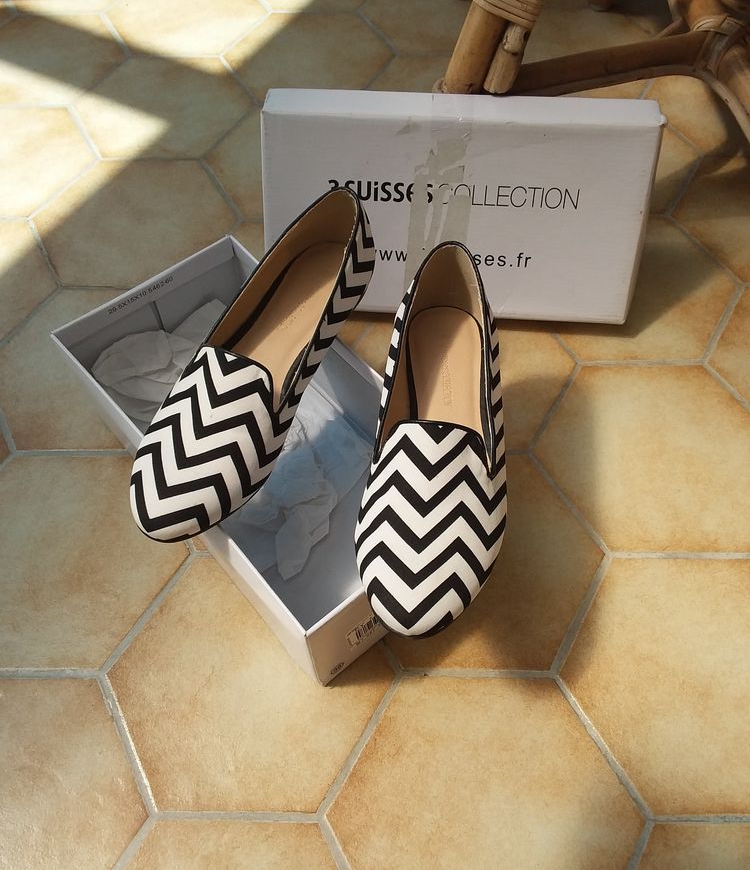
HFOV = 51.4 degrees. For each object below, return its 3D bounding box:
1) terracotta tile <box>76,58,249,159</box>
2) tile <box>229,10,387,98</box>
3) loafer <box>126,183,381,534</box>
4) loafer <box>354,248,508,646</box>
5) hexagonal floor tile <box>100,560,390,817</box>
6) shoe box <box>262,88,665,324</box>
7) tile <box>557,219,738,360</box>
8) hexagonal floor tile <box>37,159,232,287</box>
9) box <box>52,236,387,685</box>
[{"bbox_3d":[-0.242,-0.374,0.896,0.208,0.010,0.178,0,59,1],"label":"terracotta tile"},{"bbox_3d":[-0.080,-0.453,0.940,0.208,0.010,0.178,0,59,1],"label":"tile"},{"bbox_3d":[-0.075,-0.050,0.521,0.091,0.071,0.262,23,67,14],"label":"loafer"},{"bbox_3d":[0.041,-0.005,0.495,0.091,0.071,0.262,5,59,5],"label":"loafer"},{"bbox_3d":[-0.089,0.173,0.561,0.208,0.010,0.178,0,59,1],"label":"hexagonal floor tile"},{"bbox_3d":[0.065,-0.187,0.663,0.309,0.162,0.057,4,28,4],"label":"shoe box"},{"bbox_3d":[0.239,-0.139,0.743,0.208,0.010,0.178,0,59,1],"label":"tile"},{"bbox_3d":[-0.244,-0.218,0.802,0.208,0.010,0.178,0,59,1],"label":"hexagonal floor tile"},{"bbox_3d":[-0.077,0.011,0.588,0.153,0.112,0.297,-37,65,-19],"label":"box"}]

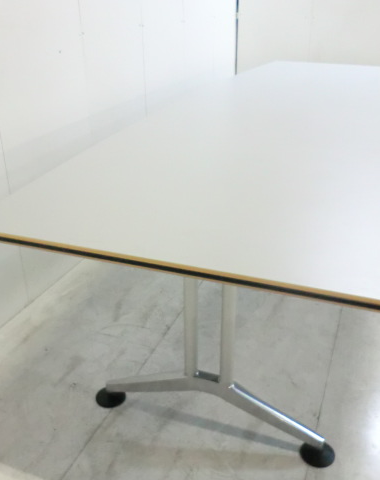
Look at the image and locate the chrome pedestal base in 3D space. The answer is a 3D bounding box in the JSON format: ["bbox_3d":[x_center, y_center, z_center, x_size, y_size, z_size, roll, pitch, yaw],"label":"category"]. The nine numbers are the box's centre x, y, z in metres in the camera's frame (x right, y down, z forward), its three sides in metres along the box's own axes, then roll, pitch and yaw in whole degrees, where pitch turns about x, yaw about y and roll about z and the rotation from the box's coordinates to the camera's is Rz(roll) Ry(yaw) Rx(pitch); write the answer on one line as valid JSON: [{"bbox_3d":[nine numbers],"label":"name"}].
[{"bbox_3d":[0.046,0.244,1.347,0.740,0.692,0.100,9,27,19],"label":"chrome pedestal base"}]

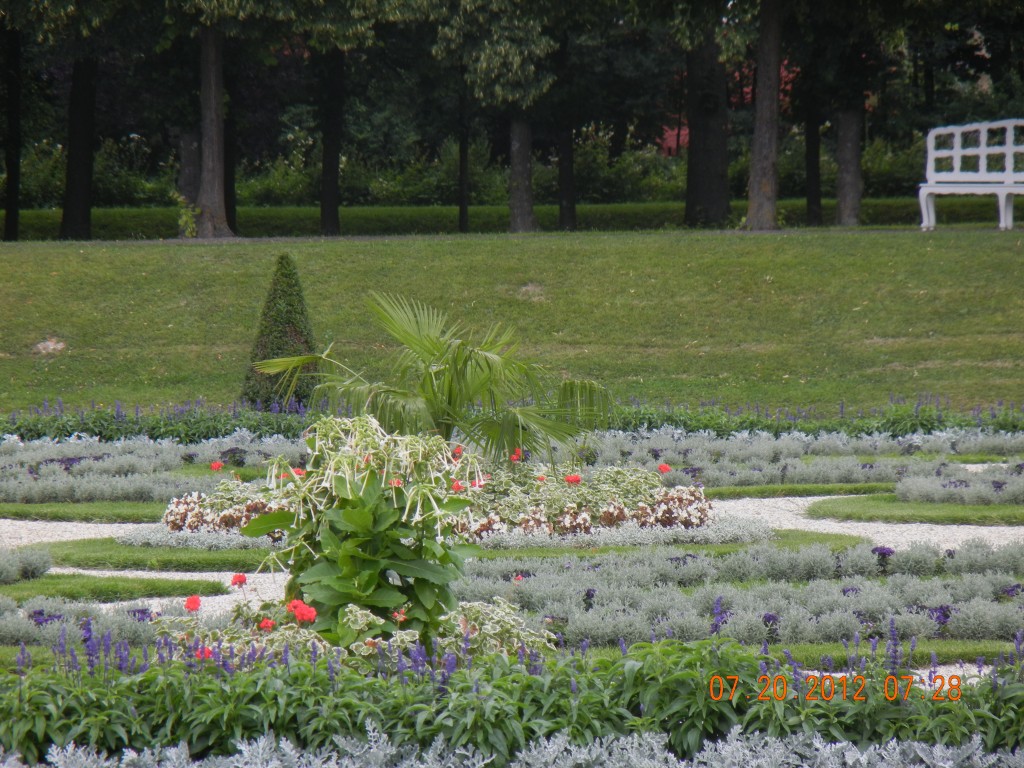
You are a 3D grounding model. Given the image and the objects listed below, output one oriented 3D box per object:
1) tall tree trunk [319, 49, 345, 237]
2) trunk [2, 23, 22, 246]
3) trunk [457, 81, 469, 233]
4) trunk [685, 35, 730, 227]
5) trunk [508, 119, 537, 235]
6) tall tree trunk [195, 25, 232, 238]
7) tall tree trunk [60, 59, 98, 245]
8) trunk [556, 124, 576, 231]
[{"bbox_3d":[-1.841,-2.458,90.500,0.235,1.927,0.235,0,1,0],"label":"tall tree trunk"},{"bbox_3d":[-5.066,-2.520,90.000,0.183,2.170,0.183,0,1,0],"label":"trunk"},{"bbox_3d":[-0.524,-2.410,94.000,0.117,1.610,0.117,0,1,0],"label":"trunk"},{"bbox_3d":[2.093,-2.714,95.000,0.482,2.055,0.482,0,1,0],"label":"trunk"},{"bbox_3d":[0.108,-2.169,91.000,0.267,1.230,0.267,0,1,0],"label":"trunk"},{"bbox_3d":[-2.960,-2.504,88.000,0.327,2.122,0.327,0,1,0],"label":"tall tree trunk"},{"bbox_3d":[-4.386,-2.388,90.000,0.345,1.866,0.345,0,1,0],"label":"tall tree trunk"},{"bbox_3d":[0.577,-2.193,94.000,0.191,1.155,0.191,0,1,0],"label":"trunk"}]

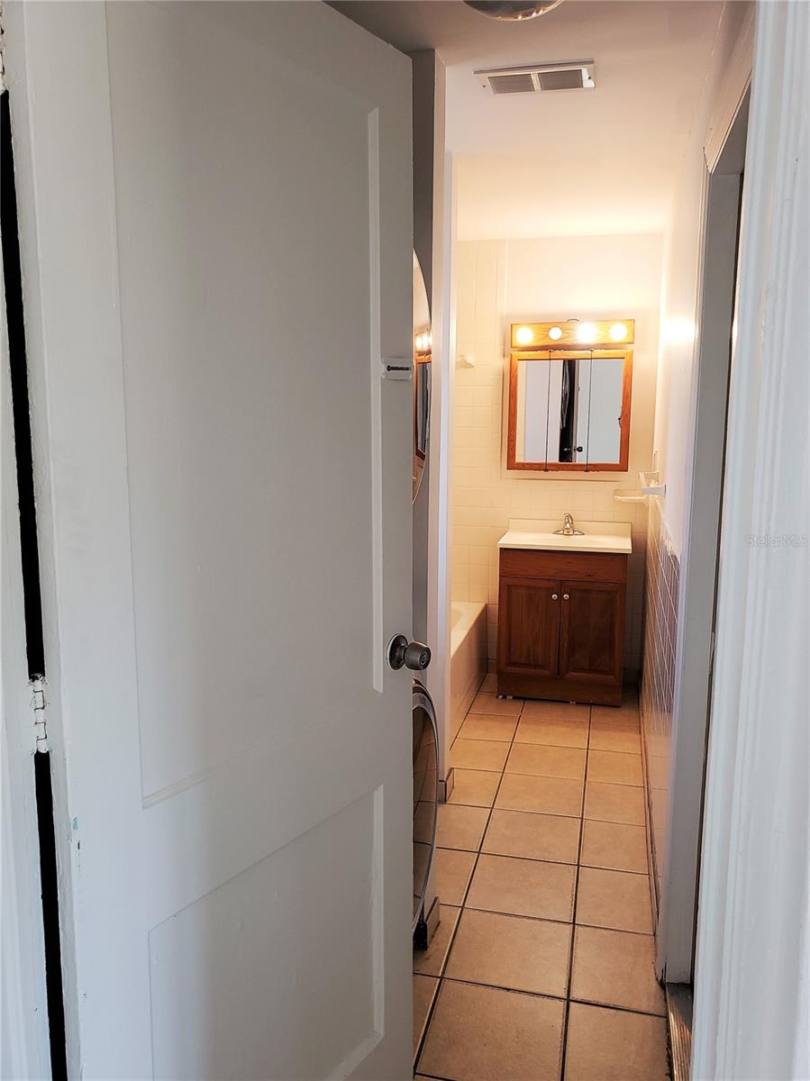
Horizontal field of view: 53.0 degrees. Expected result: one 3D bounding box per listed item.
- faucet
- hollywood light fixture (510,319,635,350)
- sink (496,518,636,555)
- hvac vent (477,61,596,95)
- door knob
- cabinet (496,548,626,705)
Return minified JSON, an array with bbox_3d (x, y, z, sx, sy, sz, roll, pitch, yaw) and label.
[{"bbox_3d":[0.858,-0.079,4.247,0.161,0.120,0.126,2,9,14],"label":"faucet"},{"bbox_3d":[0.851,-1.054,4.134,0.618,0.114,0.139,2,9,14],"label":"hollywood light fixture"},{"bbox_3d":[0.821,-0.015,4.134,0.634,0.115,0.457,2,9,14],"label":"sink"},{"bbox_3d":[0.353,-1.239,2.176,0.306,0.019,0.139,2,9,14],"label":"hvac vent"},{"bbox_3d":[0.009,0.215,1.521,0.067,0.067,0.067,6,10,34],"label":"door knob"},{"bbox_3d":[0.817,0.405,4.198,0.604,0.773,0.425,2,9,14],"label":"cabinet"}]

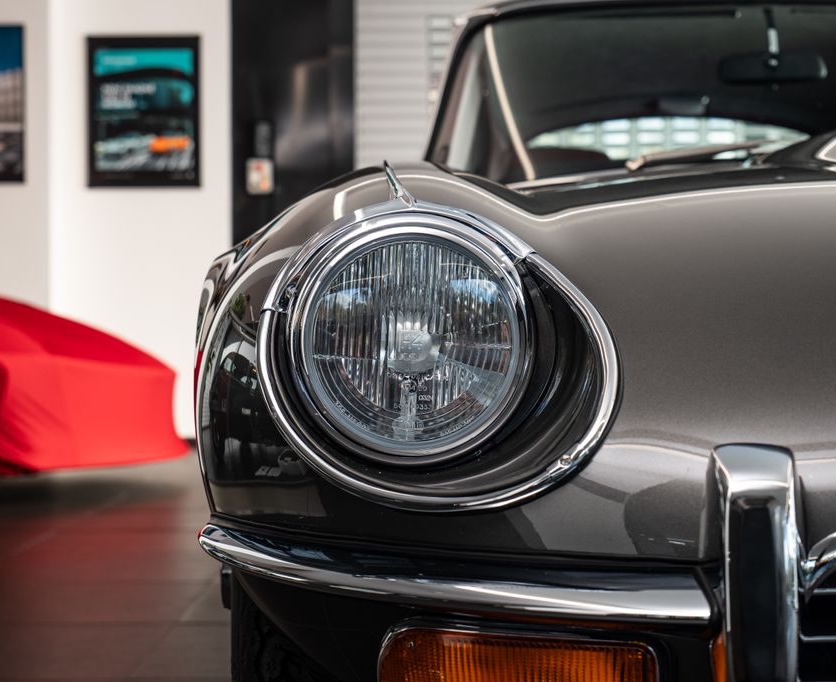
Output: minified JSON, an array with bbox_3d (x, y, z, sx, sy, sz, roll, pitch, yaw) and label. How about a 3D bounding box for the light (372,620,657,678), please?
[{"bbox_3d":[0.071,0.242,1.225,0.210,0.080,0.060,0,0,14],"label":"light"}]

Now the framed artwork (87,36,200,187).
[{"bbox_3d":[-1.466,-1.224,9.120,0.602,0.805,0.030,0,0,0],"label":"framed artwork"}]

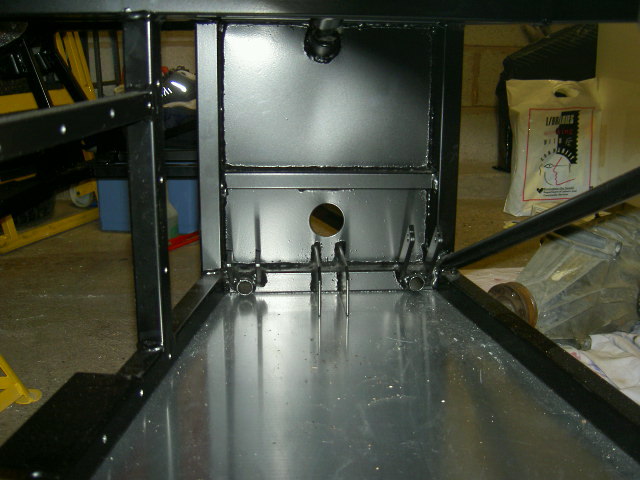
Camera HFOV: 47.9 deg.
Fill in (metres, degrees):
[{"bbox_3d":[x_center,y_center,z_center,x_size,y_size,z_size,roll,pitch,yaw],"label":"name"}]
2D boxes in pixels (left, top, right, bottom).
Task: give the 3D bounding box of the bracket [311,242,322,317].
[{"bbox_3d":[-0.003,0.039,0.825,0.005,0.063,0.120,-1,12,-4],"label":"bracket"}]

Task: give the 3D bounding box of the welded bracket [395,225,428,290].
[{"bbox_3d":[0.105,0.021,0.838,0.034,0.085,0.065,-1,12,-4],"label":"welded bracket"}]

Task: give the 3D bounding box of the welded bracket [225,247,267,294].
[{"bbox_3d":[-0.086,0.037,0.847,0.049,0.055,0.042,-1,12,-4],"label":"welded bracket"}]

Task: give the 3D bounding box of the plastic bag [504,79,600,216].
[{"bbox_3d":[0.785,-0.312,2.457,0.295,0.455,0.100,-2,12,-11],"label":"plastic bag"}]

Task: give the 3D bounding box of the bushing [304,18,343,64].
[{"bbox_3d":[0.004,-0.225,0.816,0.041,0.041,0.045,-1,-8,-4],"label":"bushing"}]

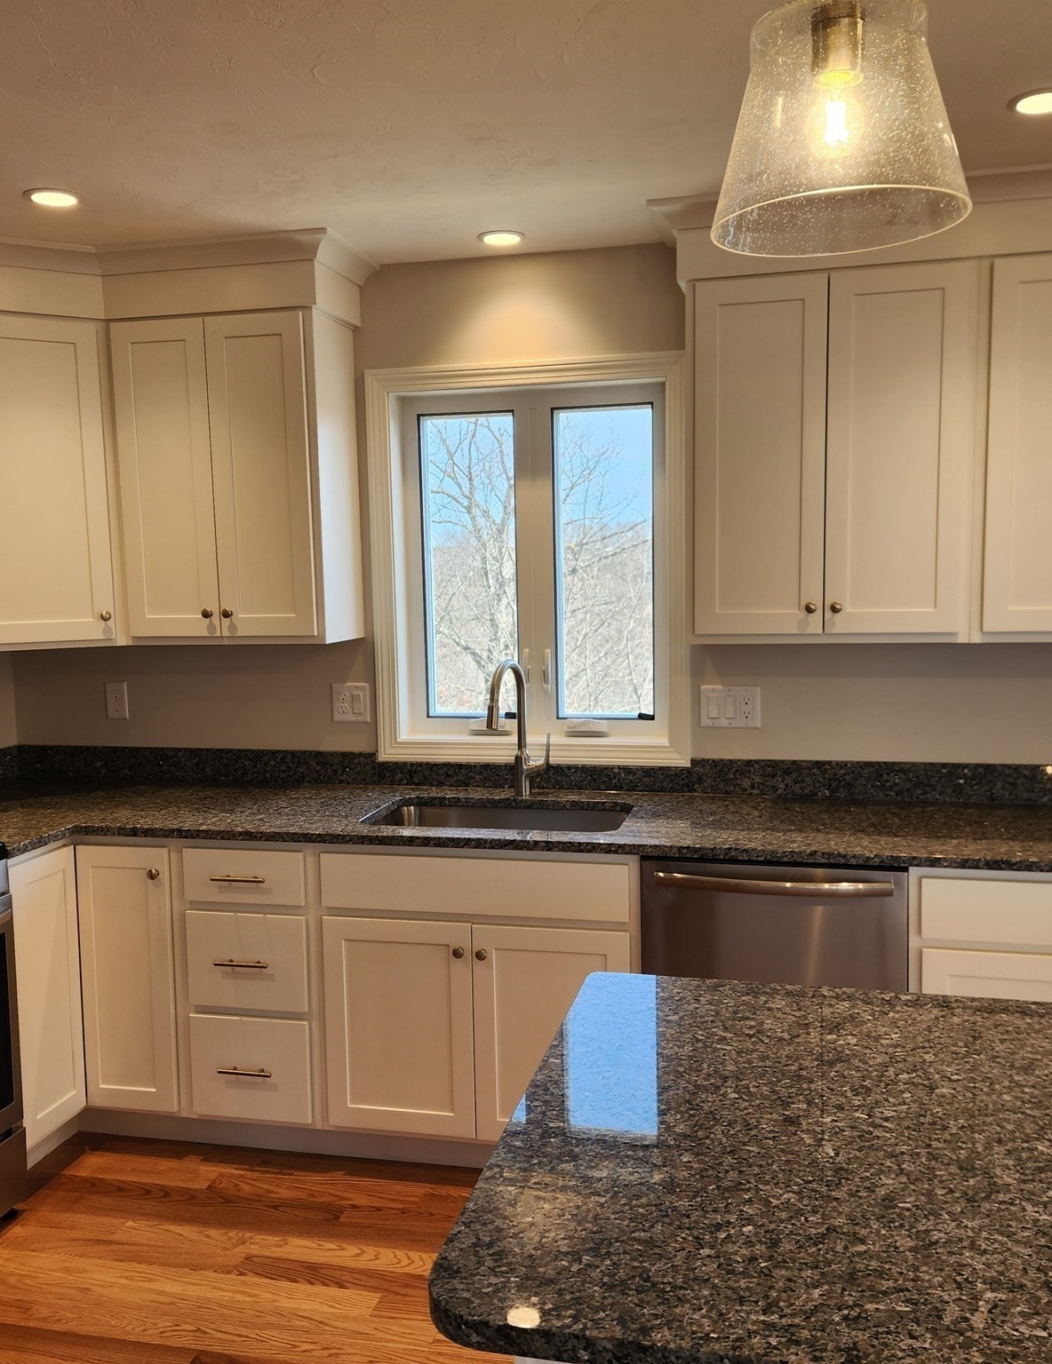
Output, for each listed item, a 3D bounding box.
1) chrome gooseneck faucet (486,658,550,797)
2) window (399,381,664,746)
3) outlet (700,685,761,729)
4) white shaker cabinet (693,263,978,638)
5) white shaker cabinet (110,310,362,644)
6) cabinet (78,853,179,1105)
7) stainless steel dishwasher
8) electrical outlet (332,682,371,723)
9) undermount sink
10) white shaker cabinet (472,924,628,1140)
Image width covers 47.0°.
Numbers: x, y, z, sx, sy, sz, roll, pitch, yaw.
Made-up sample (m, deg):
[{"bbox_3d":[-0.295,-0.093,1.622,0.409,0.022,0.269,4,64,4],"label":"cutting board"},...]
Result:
[{"bbox_3d":[-0.019,0.139,3.321,0.114,0.397,0.247,1,6,22],"label":"chrome gooseneck faucet"},{"bbox_3d":[0.019,-0.332,3.502,0.789,1.013,0.088,0,7,13],"label":"window"},{"bbox_3d":[0.567,0.071,3.348,0.163,0.115,0.014,0,7,13],"label":"outlet"},{"bbox_3d":[0.774,-0.562,3.102,0.680,0.905,0.329,0,6,13],"label":"white shaker cabinet"},{"bbox_3d":[-0.826,-0.569,3.483,0.615,0.905,0.329,0,6,13],"label":"white shaker cabinet"},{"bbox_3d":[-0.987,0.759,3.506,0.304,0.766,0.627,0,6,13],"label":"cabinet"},{"bbox_3d":[0.636,0.808,3.095,0.599,0.842,0.599,0,7,13],"label":"stainless steel dishwasher"},{"bbox_3d":[-0.524,0.064,3.602,0.118,0.118,0.014,0,7,13],"label":"electrical outlet"},{"bbox_3d":[-0.063,0.478,3.219,0.699,0.221,0.392,0,6,13],"label":"undermount sink"},{"bbox_3d":[0.124,0.840,3.213,0.390,0.552,0.550,0,7,13],"label":"white shaker cabinet"}]

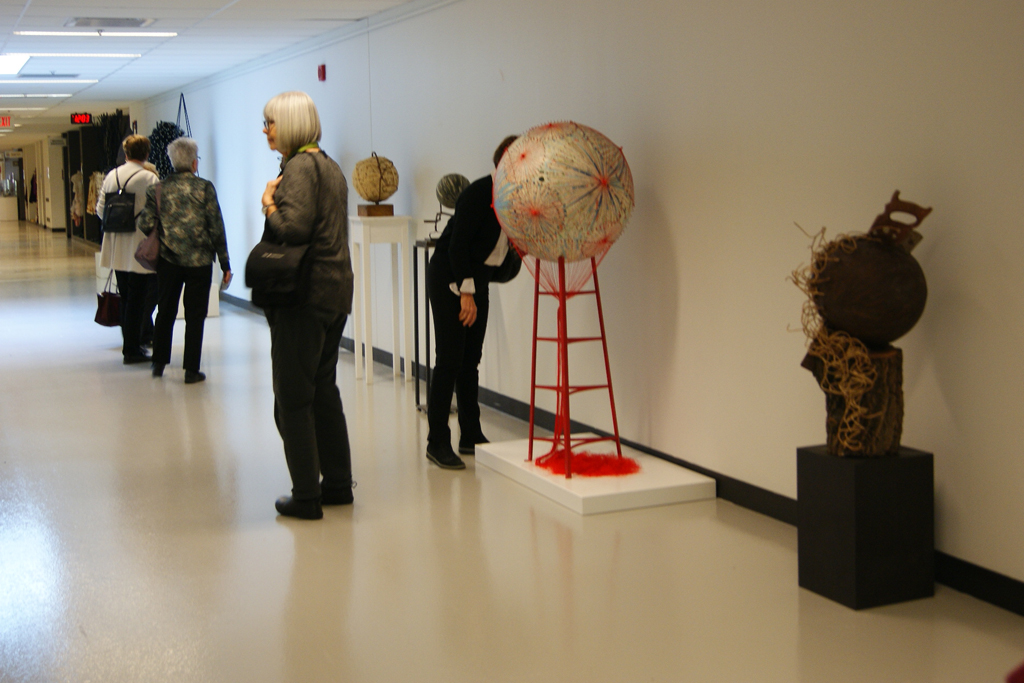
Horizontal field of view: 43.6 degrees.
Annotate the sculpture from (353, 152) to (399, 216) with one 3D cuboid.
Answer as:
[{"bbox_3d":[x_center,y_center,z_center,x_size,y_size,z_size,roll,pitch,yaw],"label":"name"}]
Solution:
[{"bbox_3d":[-0.891,-1.030,8.370,0.300,0.410,0.300,-4,8,-24],"label":"sculpture"}]

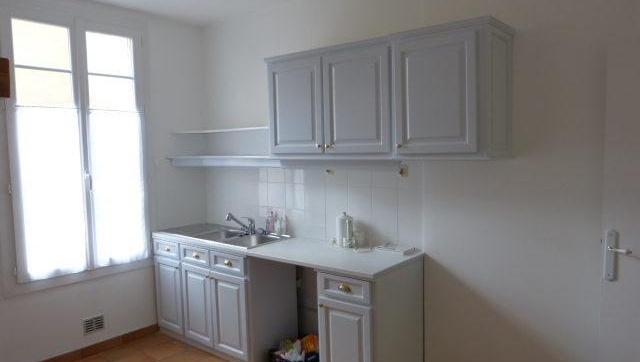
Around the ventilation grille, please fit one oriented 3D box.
[{"bbox_3d":[-1.737,1.114,3.567,0.015,0.125,0.162,2,5,39],"label":"ventilation grille"}]

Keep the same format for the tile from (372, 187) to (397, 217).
[{"bbox_3d":[0.436,0.150,3.148,0.203,0.200,0.010,2,5,40],"label":"tile"}]

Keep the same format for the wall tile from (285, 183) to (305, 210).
[{"bbox_3d":[-0.194,0.126,3.685,0.206,0.206,0.010,2,5,39],"label":"wall tile"}]

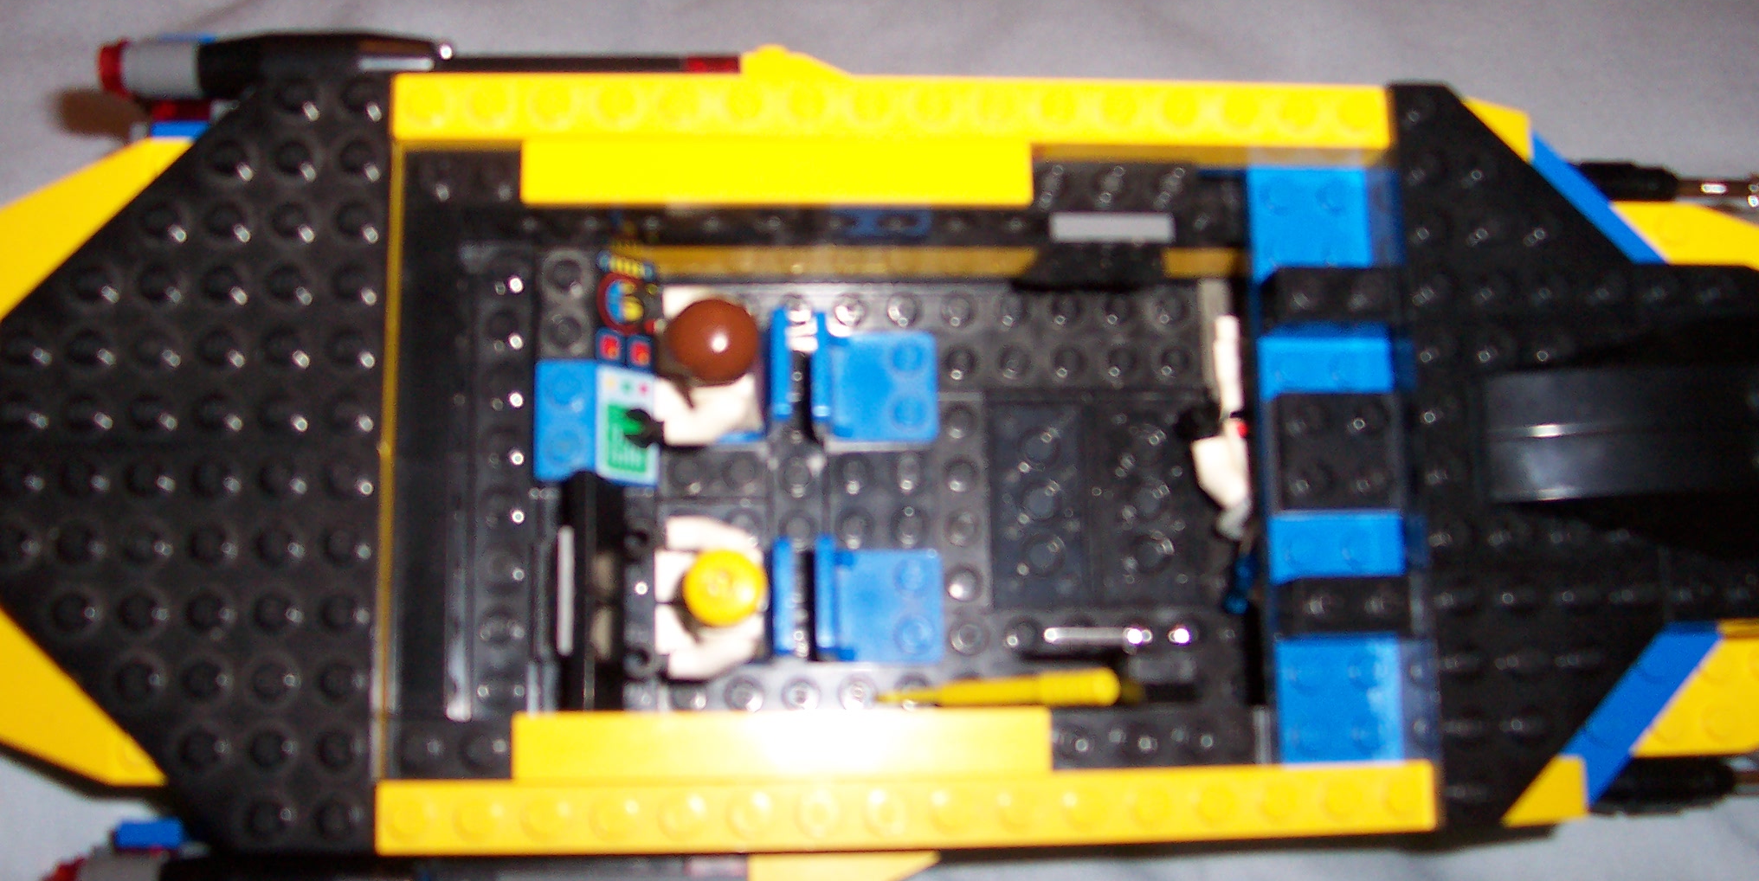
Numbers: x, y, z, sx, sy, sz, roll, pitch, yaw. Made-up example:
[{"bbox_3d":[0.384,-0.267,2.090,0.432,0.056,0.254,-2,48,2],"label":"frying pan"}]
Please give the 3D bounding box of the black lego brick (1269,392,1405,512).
[{"bbox_3d":[0.059,0.001,0.243,0.016,0.005,0.016,0,80,-5],"label":"black lego brick"}]

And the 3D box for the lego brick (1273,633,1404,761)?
[{"bbox_3d":[0.059,0.034,0.243,0.016,0.005,0.016,0,80,-5],"label":"lego brick"}]

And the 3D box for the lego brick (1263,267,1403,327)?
[{"bbox_3d":[0.059,-0.018,0.246,0.016,0.009,0.008,0,80,-5],"label":"lego brick"}]

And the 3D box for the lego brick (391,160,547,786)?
[{"bbox_3d":[-0.053,0.004,0.244,0.018,0.021,0.080,0,80,-5],"label":"lego brick"}]

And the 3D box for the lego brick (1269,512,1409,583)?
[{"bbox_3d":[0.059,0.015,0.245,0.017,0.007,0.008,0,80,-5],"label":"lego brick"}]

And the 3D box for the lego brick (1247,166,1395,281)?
[{"bbox_3d":[0.058,-0.029,0.254,0.016,0.005,0.016,0,80,-5],"label":"lego brick"}]

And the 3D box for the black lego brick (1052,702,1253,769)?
[{"bbox_3d":[0.035,0.038,0.239,0.029,0.009,0.008,0,80,-5],"label":"black lego brick"}]

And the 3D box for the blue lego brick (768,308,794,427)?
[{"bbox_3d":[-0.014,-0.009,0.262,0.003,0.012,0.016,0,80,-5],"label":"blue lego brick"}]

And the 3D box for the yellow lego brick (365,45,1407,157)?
[{"bbox_3d":[0.003,-0.042,0.246,0.128,0.011,0.008,0,80,-5],"label":"yellow lego brick"}]

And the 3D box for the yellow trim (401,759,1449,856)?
[{"bbox_3d":[0.004,0.045,0.227,0.128,0.011,0.008,0,80,-5],"label":"yellow trim"}]

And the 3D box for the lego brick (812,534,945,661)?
[{"bbox_3d":[0.000,0.023,0.260,0.018,0.017,0.016,0,80,-5],"label":"lego brick"}]

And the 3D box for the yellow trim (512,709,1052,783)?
[{"bbox_3d":[-0.012,0.037,0.228,0.064,0.003,0.008,0,80,-5],"label":"yellow trim"}]

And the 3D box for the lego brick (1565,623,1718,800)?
[{"bbox_3d":[0.098,0.036,0.246,0.028,0.005,0.027,0,80,-5],"label":"lego brick"}]

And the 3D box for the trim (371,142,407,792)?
[{"bbox_3d":[-0.064,0.002,0.233,0.008,0.010,0.080,0,80,-5],"label":"trim"}]

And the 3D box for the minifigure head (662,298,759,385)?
[{"bbox_3d":[-0.021,-0.013,0.240,0.012,0.012,0.011,0,80,-5],"label":"minifigure head"}]

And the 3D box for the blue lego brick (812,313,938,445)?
[{"bbox_3d":[-0.001,-0.009,0.266,0.018,0.017,0.016,0,80,-5],"label":"blue lego brick"}]

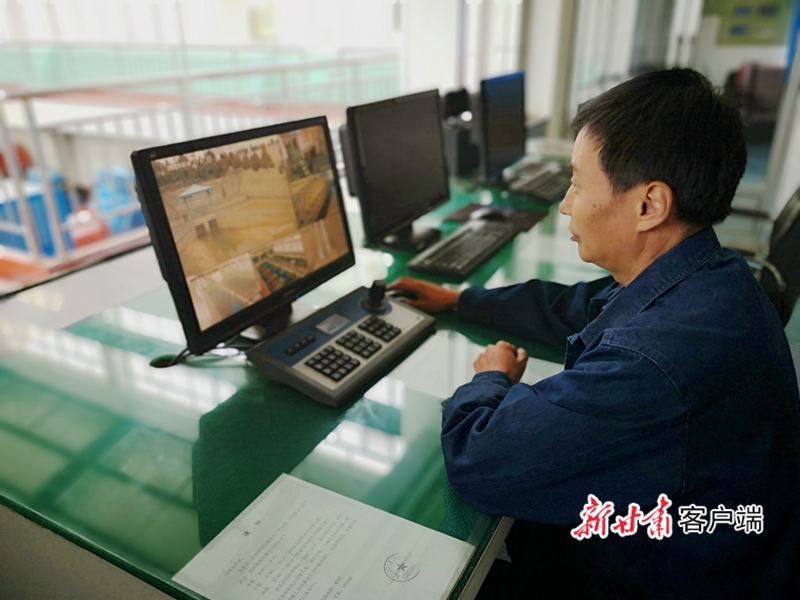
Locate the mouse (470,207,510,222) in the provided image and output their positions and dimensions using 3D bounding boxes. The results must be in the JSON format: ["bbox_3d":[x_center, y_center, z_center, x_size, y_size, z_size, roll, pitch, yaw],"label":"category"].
[{"bbox_3d":[0.294,-0.276,2.043,0.115,0.038,0.062,12,26,26],"label":"mouse"}]

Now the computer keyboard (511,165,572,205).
[{"bbox_3d":[0.599,-0.459,2.463,0.160,0.033,0.452,13,27,29],"label":"computer keyboard"}]

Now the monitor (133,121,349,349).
[{"bbox_3d":[-0.254,-0.121,1.231,0.195,0.414,0.506,12,26,27],"label":"monitor"}]

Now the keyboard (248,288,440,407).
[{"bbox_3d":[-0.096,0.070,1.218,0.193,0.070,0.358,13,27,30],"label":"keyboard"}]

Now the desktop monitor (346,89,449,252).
[{"bbox_3d":[0.015,-0.363,1.786,0.195,0.410,0.497,11,26,26],"label":"desktop monitor"}]

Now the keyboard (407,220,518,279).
[{"bbox_3d":[0.197,-0.150,1.761,0.160,0.034,0.453,11,26,26],"label":"keyboard"}]

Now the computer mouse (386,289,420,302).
[{"bbox_3d":[0.019,-0.011,1.421,0.107,0.036,0.061,13,28,28],"label":"computer mouse"}]

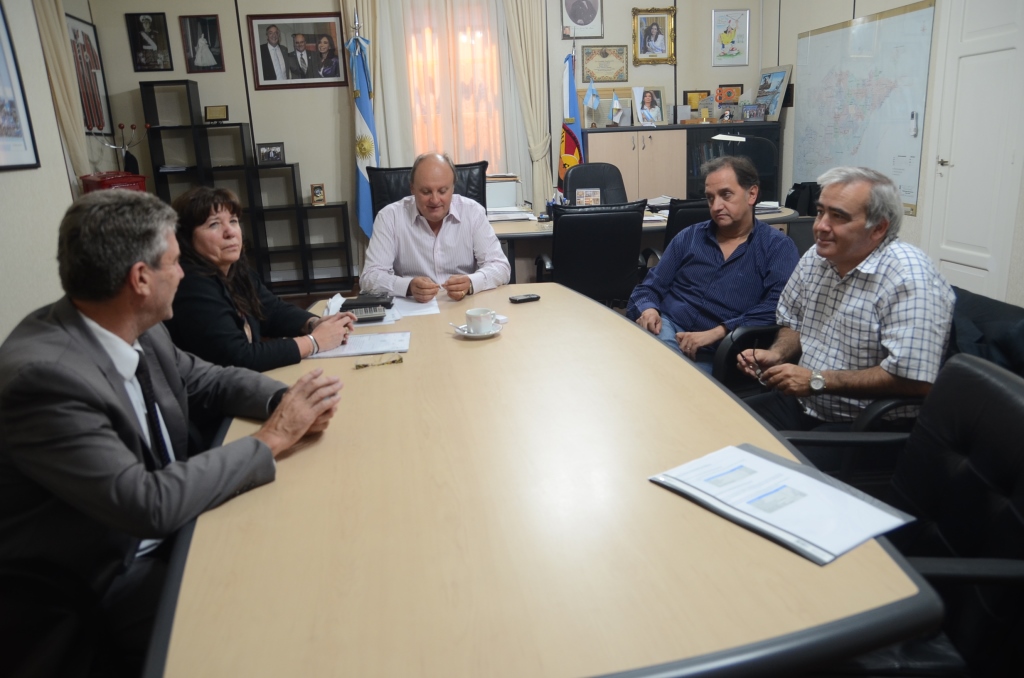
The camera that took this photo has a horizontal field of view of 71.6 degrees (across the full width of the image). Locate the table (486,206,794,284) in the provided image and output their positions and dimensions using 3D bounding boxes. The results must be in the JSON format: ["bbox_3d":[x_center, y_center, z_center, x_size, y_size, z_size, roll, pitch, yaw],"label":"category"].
[{"bbox_3d":[0.820,-0.394,4.695,2.200,0.750,0.850,-5,15,-7],"label":"table"}]

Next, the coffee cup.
[{"bbox_3d":[-0.087,-0.053,2.054,0.099,0.062,0.079,-14,19,-35],"label":"coffee cup"}]

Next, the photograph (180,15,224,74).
[{"bbox_3d":[-2.768,-2.632,6.341,0.329,0.478,0.030,-5,15,-7],"label":"photograph"}]

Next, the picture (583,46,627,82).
[{"bbox_3d":[0.881,-2.587,6.678,0.447,0.327,0.025,-5,16,-8],"label":"picture"}]

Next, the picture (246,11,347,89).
[{"bbox_3d":[-1.869,-2.520,6.224,0.798,0.609,0.035,-5,16,-8],"label":"picture"}]

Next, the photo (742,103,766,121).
[{"bbox_3d":[2.341,-2.181,6.833,0.238,0.164,0.040,-5,15,-7],"label":"photo"}]

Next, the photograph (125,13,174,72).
[{"bbox_3d":[-3.210,-2.623,6.276,0.336,0.485,0.030,-5,15,-7],"label":"photograph"}]

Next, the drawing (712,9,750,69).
[{"bbox_3d":[2.166,-2.970,6.998,0.378,0.524,0.030,-5,15,-7],"label":"drawing"}]

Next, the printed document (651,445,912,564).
[{"bbox_3d":[0.393,0.234,1.056,0.215,0.010,0.305,-12,18,-29],"label":"printed document"}]

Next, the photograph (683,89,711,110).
[{"bbox_3d":[1.806,-2.314,6.910,0.275,0.193,0.025,-5,16,-8],"label":"photograph"}]

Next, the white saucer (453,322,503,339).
[{"bbox_3d":[-0.095,-0.029,2.079,0.142,0.020,0.142,-3,15,1],"label":"white saucer"}]

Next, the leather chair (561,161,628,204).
[{"bbox_3d":[0.687,-0.793,5.467,0.600,1.070,0.650,-5,16,-8],"label":"leather chair"}]

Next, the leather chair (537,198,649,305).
[{"bbox_3d":[0.460,-0.281,3.915,0.610,0.970,0.620,-4,15,-5],"label":"leather chair"}]

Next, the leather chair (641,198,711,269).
[{"bbox_3d":[1.194,-0.460,4.489,0.570,0.900,0.590,-5,16,-8],"label":"leather chair"}]

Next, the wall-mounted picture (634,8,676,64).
[{"bbox_3d":[1.343,-2.841,6.680,0.421,0.501,0.040,-5,16,-8],"label":"wall-mounted picture"}]

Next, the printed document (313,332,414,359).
[{"bbox_3d":[-0.433,0.017,1.994,0.285,0.010,0.200,-3,16,-1],"label":"printed document"}]

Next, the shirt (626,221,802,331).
[{"bbox_3d":[0.669,-0.203,2.380,0.540,0.440,0.370,10,20,38],"label":"shirt"}]

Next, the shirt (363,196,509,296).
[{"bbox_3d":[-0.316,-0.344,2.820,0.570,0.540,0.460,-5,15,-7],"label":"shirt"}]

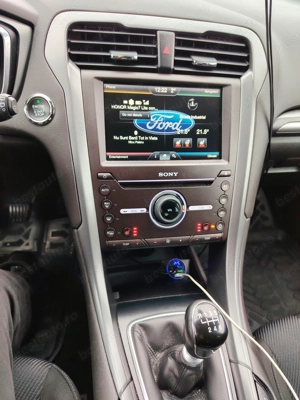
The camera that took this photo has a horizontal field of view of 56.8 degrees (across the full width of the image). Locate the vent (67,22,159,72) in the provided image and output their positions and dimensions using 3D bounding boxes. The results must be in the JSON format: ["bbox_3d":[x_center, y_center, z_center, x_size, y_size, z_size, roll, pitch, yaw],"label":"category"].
[{"bbox_3d":[-0.048,-0.198,0.368,0.117,0.054,0.027,-2,11,-12],"label":"vent"}]

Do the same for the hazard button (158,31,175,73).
[{"bbox_3d":[0.021,-0.200,0.379,0.021,0.051,0.015,-2,11,-12],"label":"hazard button"}]

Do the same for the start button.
[{"bbox_3d":[-0.144,-0.118,0.364,0.037,0.038,0.013,-9,16,-14],"label":"start button"}]

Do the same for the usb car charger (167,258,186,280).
[{"bbox_3d":[0.041,0.118,0.485,0.033,0.036,0.033,-2,86,-12],"label":"usb car charger"}]

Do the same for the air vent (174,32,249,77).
[{"bbox_3d":[0.086,-0.201,0.396,0.110,0.052,0.027,-2,11,-12],"label":"air vent"}]

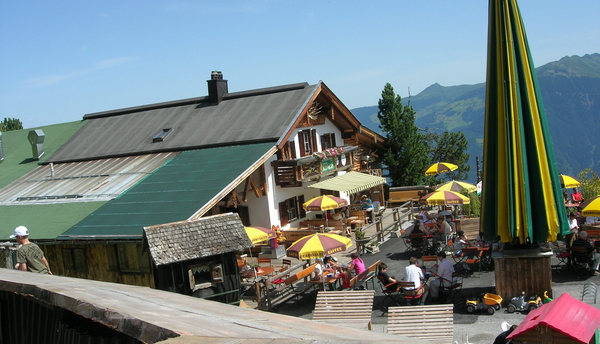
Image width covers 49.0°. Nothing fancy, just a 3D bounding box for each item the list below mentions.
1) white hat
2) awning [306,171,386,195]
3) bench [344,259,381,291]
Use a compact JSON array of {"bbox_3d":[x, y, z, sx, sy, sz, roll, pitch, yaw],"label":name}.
[{"bbox_3d":[-3.828,0.823,9.000,0.265,0.155,0.185,-4,5,22],"label":"white hat"},{"bbox_3d":[2.277,0.541,29.950,1.750,0.540,4.690,-4,6,29],"label":"awning"},{"bbox_3d":[1.618,3.062,17.731,0.480,0.870,2.200,-3,5,27],"label":"bench"}]

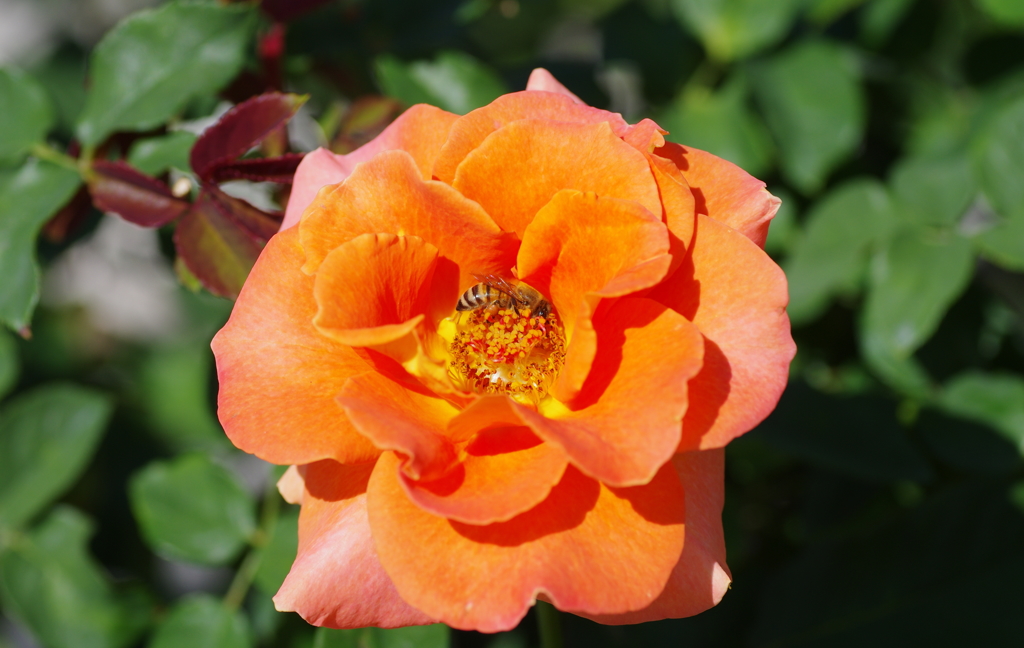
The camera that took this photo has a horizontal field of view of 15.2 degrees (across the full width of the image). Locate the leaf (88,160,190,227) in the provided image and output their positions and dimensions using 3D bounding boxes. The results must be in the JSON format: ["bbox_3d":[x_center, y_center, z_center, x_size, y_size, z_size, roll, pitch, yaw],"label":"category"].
[{"bbox_3d":[-0.058,-0.020,0.592,0.019,0.007,0.010,23,65,19],"label":"leaf"}]

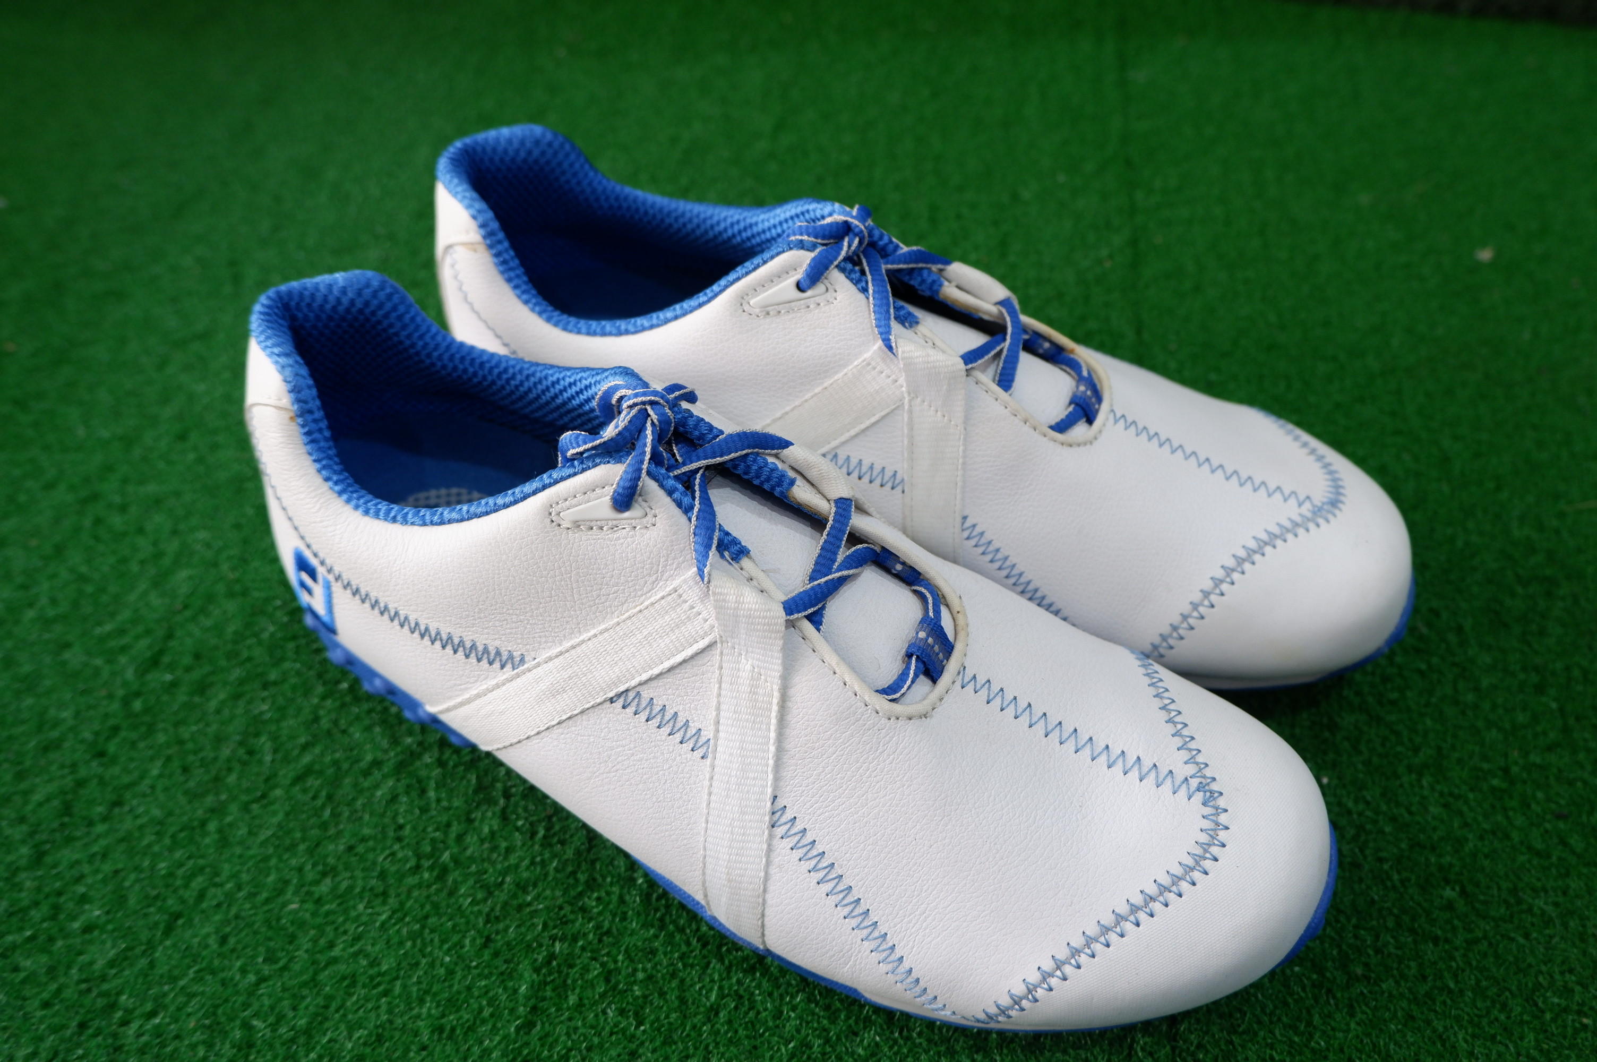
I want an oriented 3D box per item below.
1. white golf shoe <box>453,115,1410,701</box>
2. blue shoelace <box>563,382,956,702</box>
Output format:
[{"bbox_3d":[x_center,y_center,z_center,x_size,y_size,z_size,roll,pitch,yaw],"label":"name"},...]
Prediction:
[{"bbox_3d":[0.027,-0.044,0.305,0.290,0.099,0.111,17,52,16],"label":"white golf shoe"},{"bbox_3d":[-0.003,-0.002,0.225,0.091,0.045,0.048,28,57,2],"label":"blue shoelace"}]

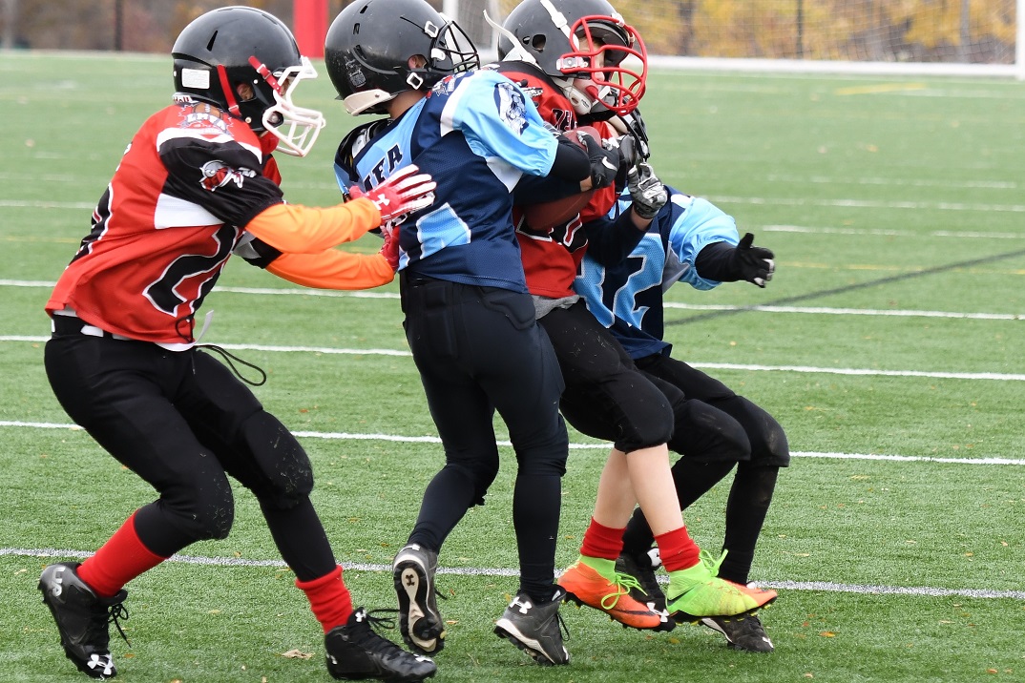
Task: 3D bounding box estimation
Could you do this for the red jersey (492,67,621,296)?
[{"bbox_3d":[0.074,-0.349,9.150,0.290,0.510,0.400,1,4,43],"label":"red jersey"}]

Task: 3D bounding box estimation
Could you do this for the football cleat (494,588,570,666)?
[{"bbox_3d":[0.040,0.613,9.000,0.095,0.130,0.240,25,-4,46],"label":"football cleat"}]

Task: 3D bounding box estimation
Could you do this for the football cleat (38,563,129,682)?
[{"bbox_3d":[-0.876,0.572,8.760,0.140,0.260,0.095,-28,3,3],"label":"football cleat"}]

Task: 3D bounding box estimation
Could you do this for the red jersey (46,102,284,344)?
[{"bbox_3d":[-0.728,-0.246,8.950,0.370,0.550,0.440,24,0,12],"label":"red jersey"}]

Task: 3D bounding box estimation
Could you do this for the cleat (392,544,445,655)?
[{"bbox_3d":[-0.203,0.558,9.050,0.092,0.245,0.110,-3,29,15],"label":"cleat"}]

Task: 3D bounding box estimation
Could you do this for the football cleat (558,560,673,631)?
[{"bbox_3d":[0.216,0.548,9.080,0.245,0.125,0.095,21,7,0],"label":"football cleat"}]

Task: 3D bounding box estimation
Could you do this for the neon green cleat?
[{"bbox_3d":[0.463,0.548,9.300,0.255,0.140,0.095,-4,3,16],"label":"neon green cleat"}]

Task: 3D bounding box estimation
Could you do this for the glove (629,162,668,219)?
[{"bbox_3d":[0.294,-0.328,9.120,0.085,0.125,0.085,-17,6,-23],"label":"glove"}]

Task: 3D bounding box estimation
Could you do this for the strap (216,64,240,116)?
[{"bbox_3d":[-0.600,-0.531,8.840,0.025,0.118,0.025,-19,0,0],"label":"strap"}]

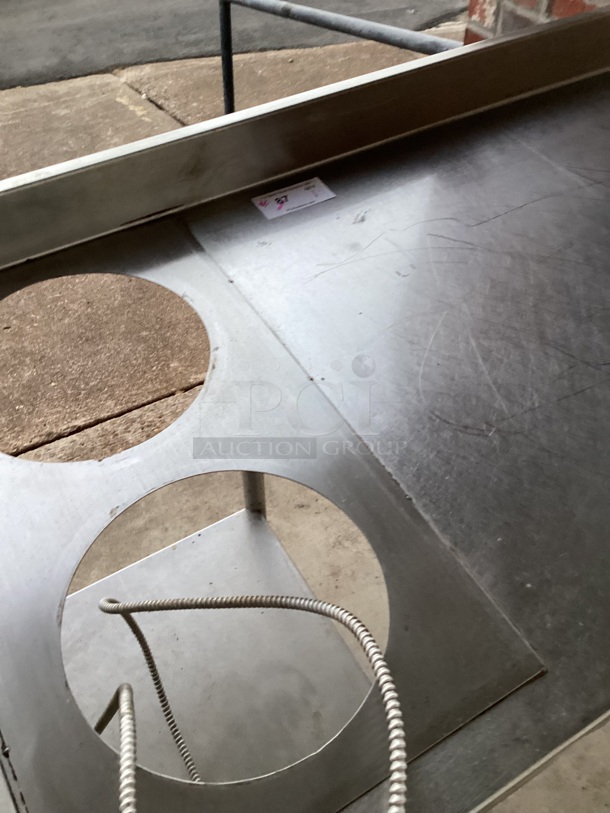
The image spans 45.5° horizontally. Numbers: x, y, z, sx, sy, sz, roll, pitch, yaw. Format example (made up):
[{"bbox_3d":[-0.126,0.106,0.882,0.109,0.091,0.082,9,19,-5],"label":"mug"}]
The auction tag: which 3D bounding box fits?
[{"bbox_3d":[-0.014,-0.275,0.958,0.102,0.002,0.050,-25,57,-21],"label":"auction tag"}]

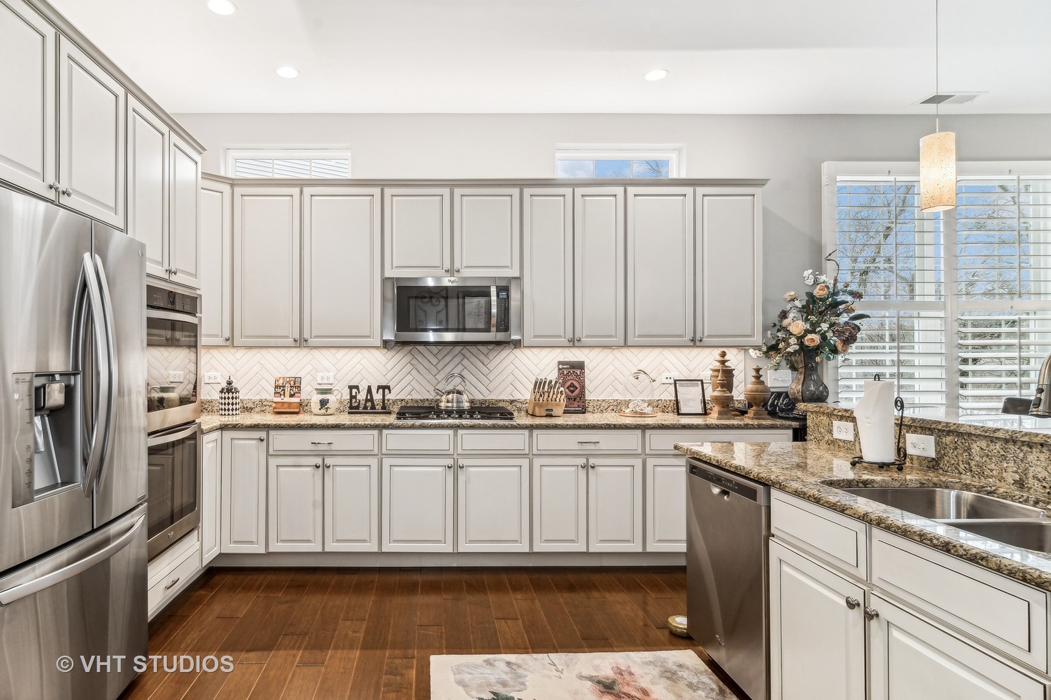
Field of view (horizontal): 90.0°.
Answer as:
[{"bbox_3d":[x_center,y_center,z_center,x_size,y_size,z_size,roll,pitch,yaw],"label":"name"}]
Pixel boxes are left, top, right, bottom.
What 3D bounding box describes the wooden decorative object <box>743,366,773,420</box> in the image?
[{"bbox_3d":[1.505,0.272,3.390,0.175,0.332,0.175,0,-1,0],"label":"wooden decorative object"}]

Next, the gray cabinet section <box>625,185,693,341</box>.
[{"bbox_3d":[0.884,-0.550,3.615,0.448,1.042,0.330,0,0,0],"label":"gray cabinet section"}]

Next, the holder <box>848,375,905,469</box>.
[{"bbox_3d":[1.285,0.265,1.915,0.210,0.330,0.190,0,0,0],"label":"holder"}]

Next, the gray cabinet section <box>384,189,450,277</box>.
[{"bbox_3d":[-0.710,-0.773,3.615,0.445,0.585,0.330,0,0,0],"label":"gray cabinet section"}]

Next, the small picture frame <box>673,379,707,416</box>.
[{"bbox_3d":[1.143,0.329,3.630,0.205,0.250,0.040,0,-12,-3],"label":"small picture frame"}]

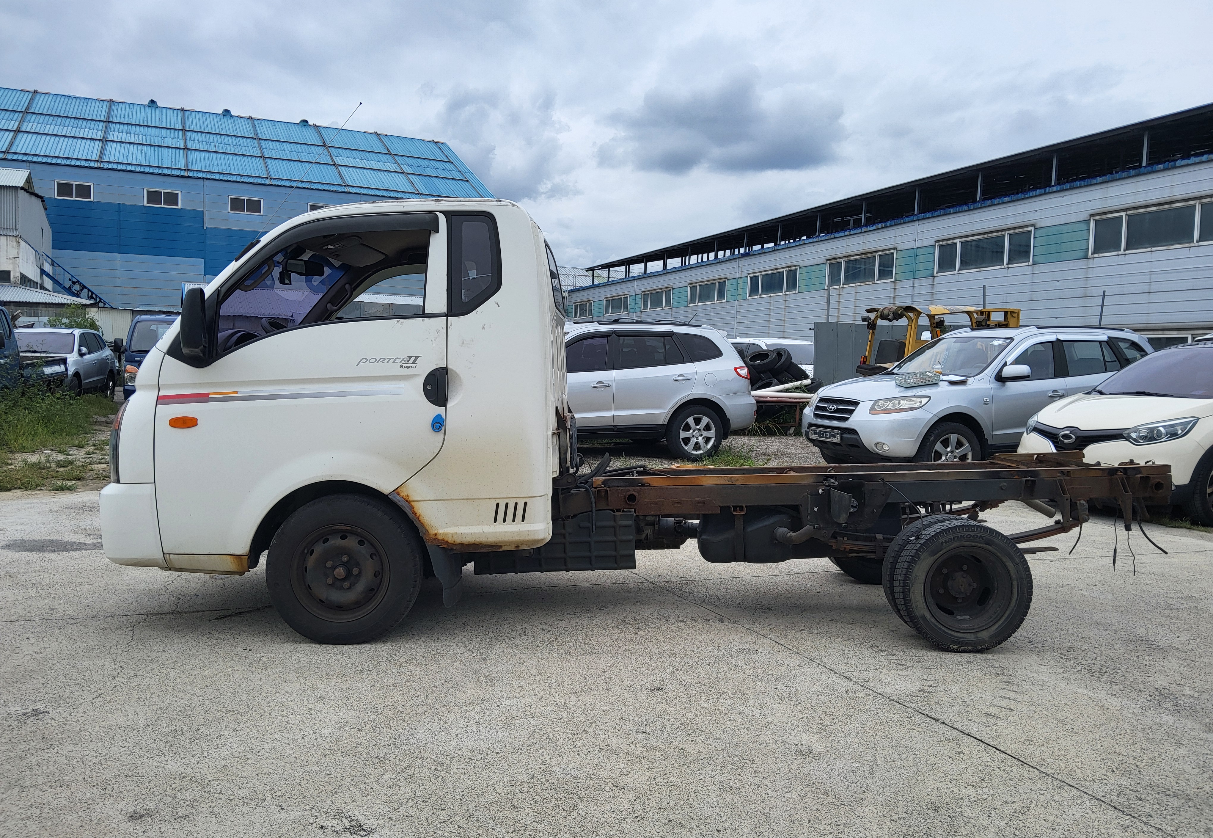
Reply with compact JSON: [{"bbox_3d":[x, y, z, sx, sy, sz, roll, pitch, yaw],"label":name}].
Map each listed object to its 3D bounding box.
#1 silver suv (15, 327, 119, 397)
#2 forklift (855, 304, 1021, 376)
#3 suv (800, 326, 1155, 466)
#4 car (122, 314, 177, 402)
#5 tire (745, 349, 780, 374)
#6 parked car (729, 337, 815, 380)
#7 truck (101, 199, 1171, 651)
[{"bbox_3d":[-12.800,-1.240,20.950,1.890,1.760,4.650,1,3,-13],"label":"silver suv"},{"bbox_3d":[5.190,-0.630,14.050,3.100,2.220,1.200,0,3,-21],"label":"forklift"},{"bbox_3d":[4.540,-0.210,10.880,4.675,1.760,1.890,-1,3,-23],"label":"suv"},{"bbox_3d":[-9.130,-1.150,19.700,1.740,1.960,4.950,0,3,-21],"label":"car"},{"bbox_3d":[3.050,-1.125,17.850,0.650,0.220,0.650,-13,23,5],"label":"tire"},{"bbox_3d":[3.580,-0.790,20.400,1.870,1.830,4.800,0,3,-22],"label":"parked car"},{"bbox_3d":[0.170,-0.045,4.720,5.000,1.980,1.760,1,3,1],"label":"truck"}]

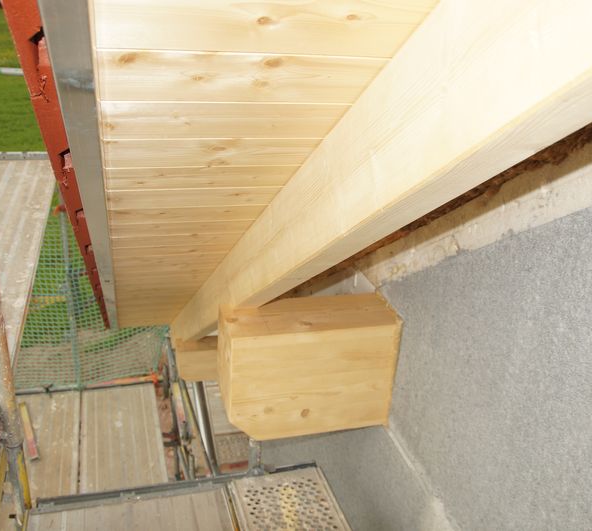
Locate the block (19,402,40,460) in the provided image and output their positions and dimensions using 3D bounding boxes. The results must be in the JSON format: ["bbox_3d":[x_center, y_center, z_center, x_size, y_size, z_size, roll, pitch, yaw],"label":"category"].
[{"bbox_3d":[-2.044,1.261,4.579,0.048,0.031,0.672,-9,27,-28],"label":"block"}]

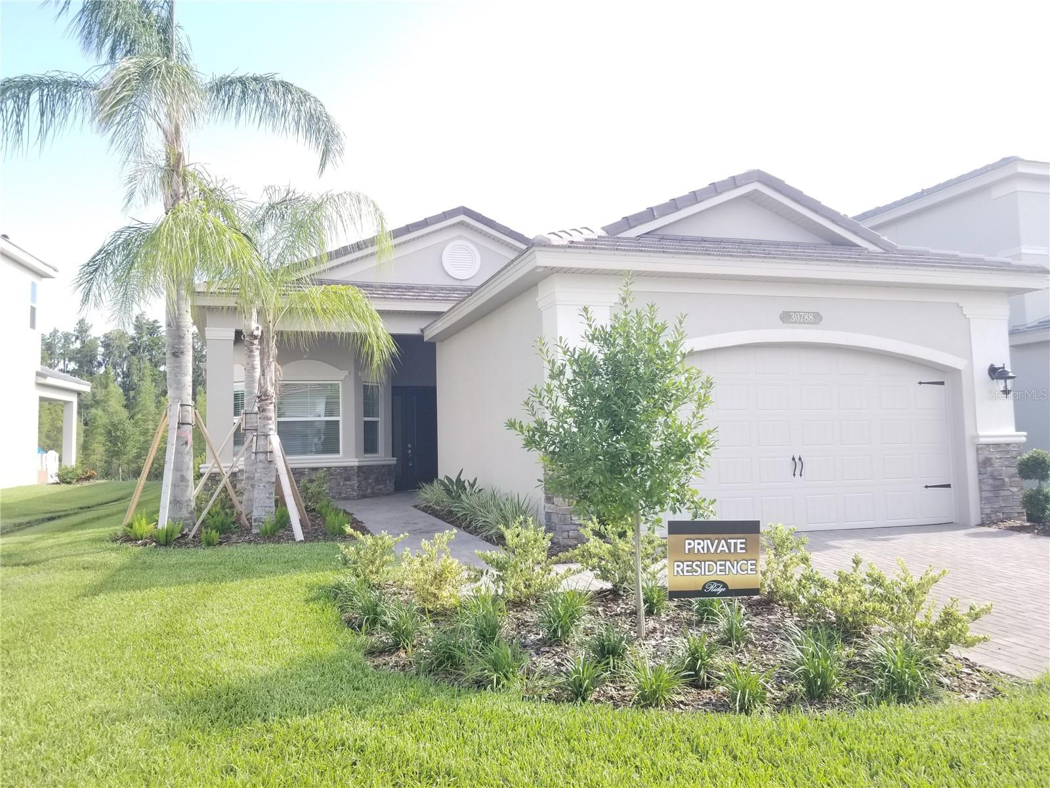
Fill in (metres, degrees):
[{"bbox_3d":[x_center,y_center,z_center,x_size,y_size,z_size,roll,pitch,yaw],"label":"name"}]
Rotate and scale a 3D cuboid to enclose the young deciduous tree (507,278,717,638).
[{"bbox_3d":[0.605,0.432,5.360,1.420,2.440,1.380,-1,-3,0],"label":"young deciduous tree"}]

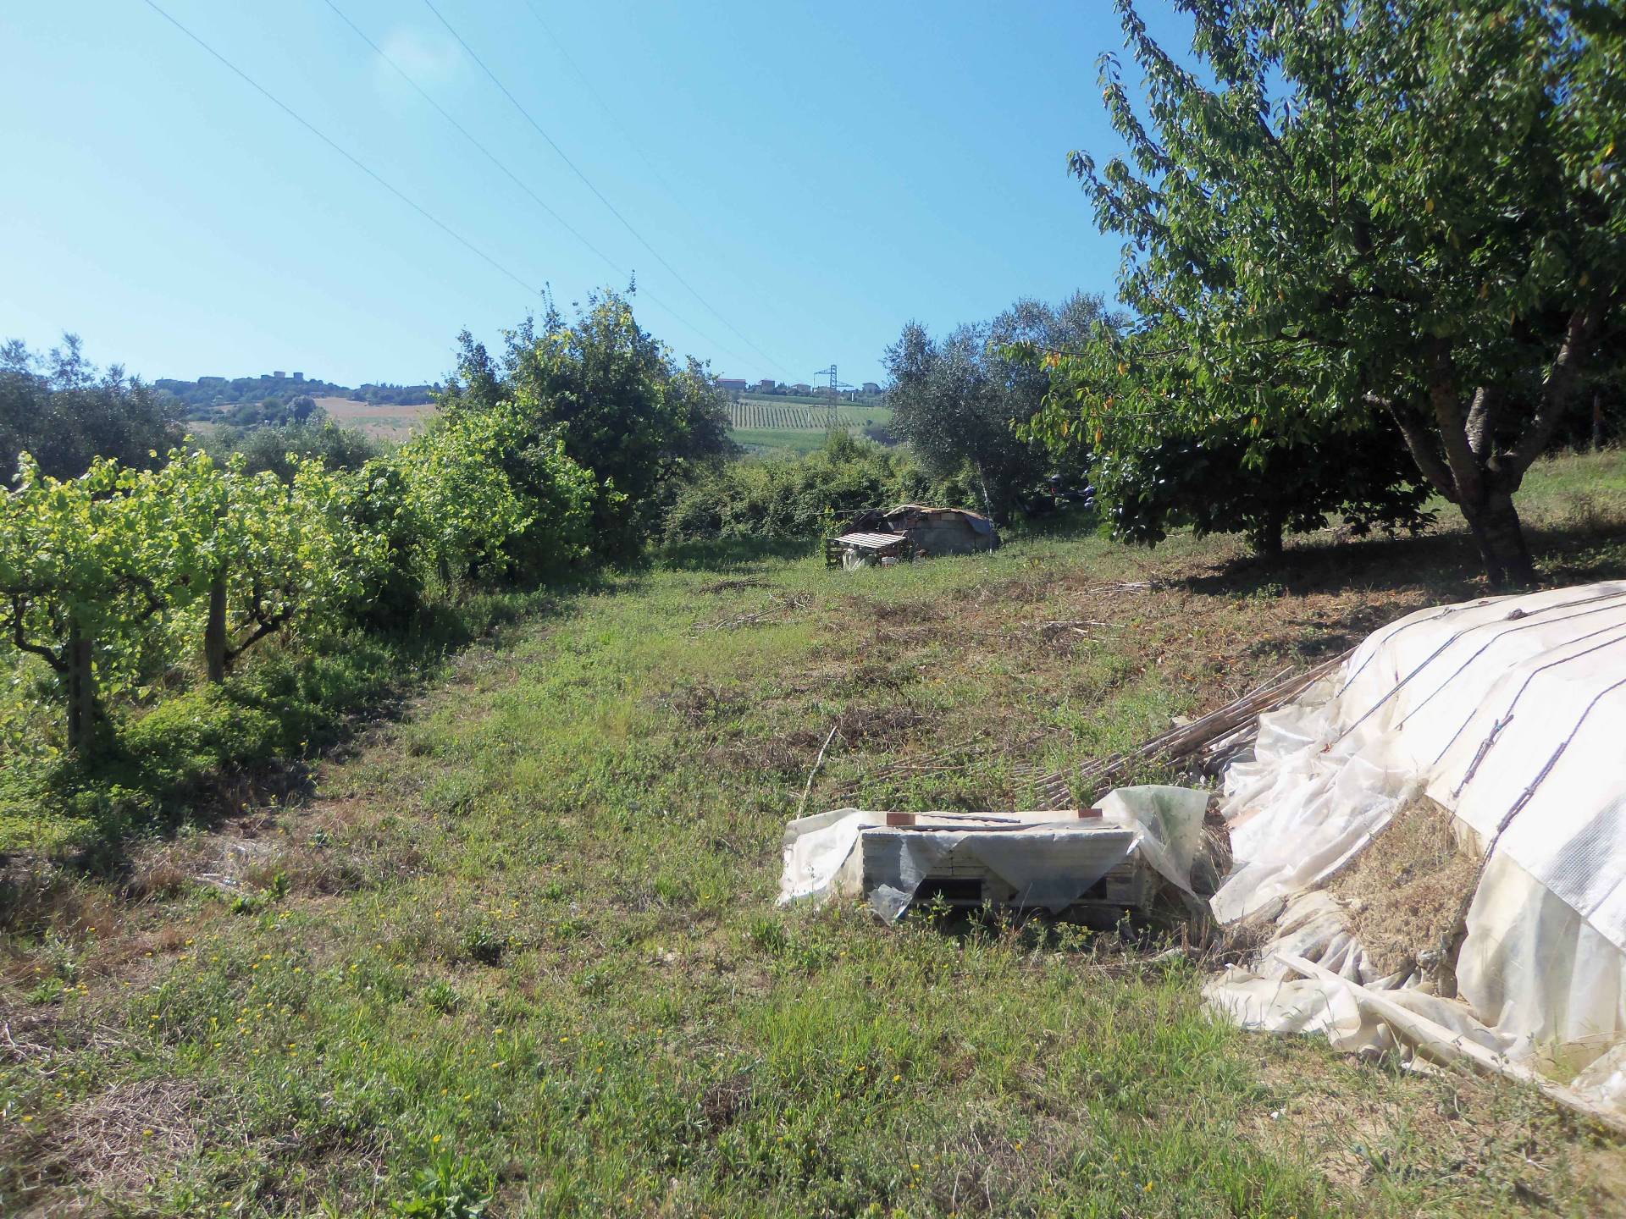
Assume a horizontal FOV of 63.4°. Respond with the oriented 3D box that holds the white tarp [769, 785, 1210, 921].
[{"bbox_3d":[0.735,1.042,5.700,1.750,0.460,0.750,0,7,0],"label":"white tarp"}]

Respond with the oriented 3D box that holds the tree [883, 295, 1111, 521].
[{"bbox_3d":[3.424,-3.682,25.000,4.300,4.300,4.000,0,7,0],"label":"tree"}]

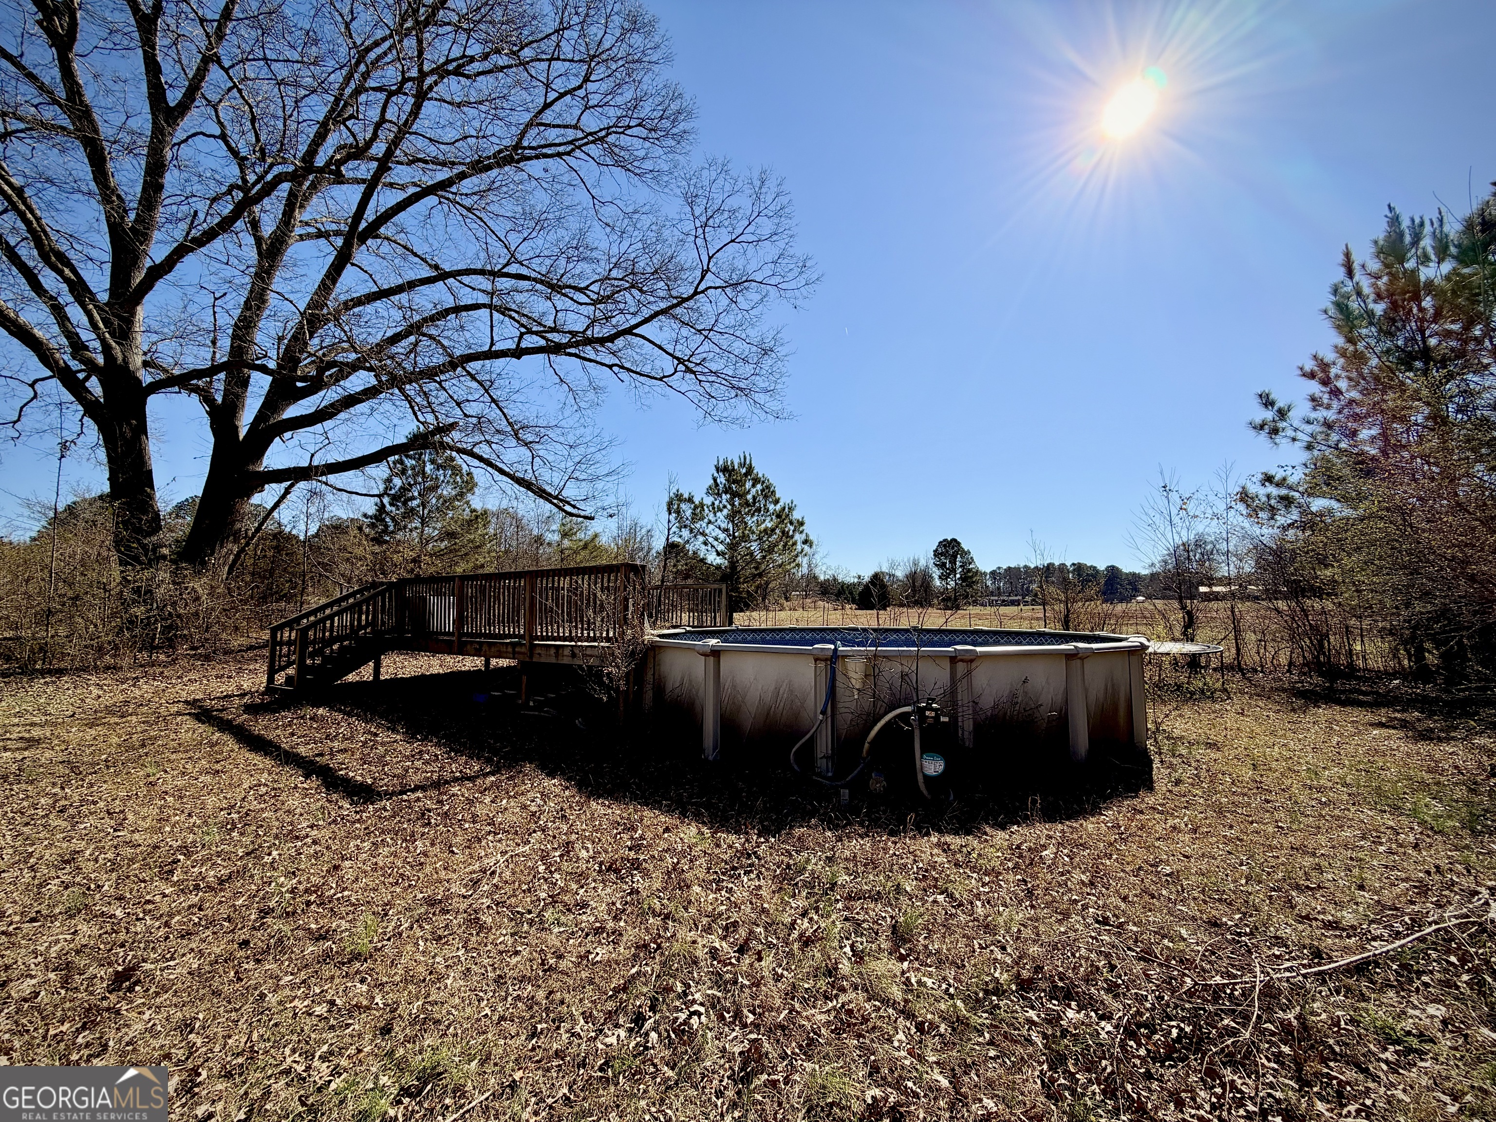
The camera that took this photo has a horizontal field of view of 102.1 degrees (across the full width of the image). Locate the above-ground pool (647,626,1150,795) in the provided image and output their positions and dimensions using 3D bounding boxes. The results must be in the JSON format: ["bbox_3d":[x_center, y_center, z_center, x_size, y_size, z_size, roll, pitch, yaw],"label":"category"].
[{"bbox_3d":[2.082,1.818,9.601,7.300,1.330,7.300,0,-4,0],"label":"above-ground pool"}]

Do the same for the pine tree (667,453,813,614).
[{"bbox_3d":[-0.251,-0.290,20.000,4.600,6.500,4.600,0,-4,0],"label":"pine tree"}]

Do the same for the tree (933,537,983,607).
[{"bbox_3d":[34.673,2.125,100.000,8.300,12.200,8.300,0,-4,0],"label":"tree"}]

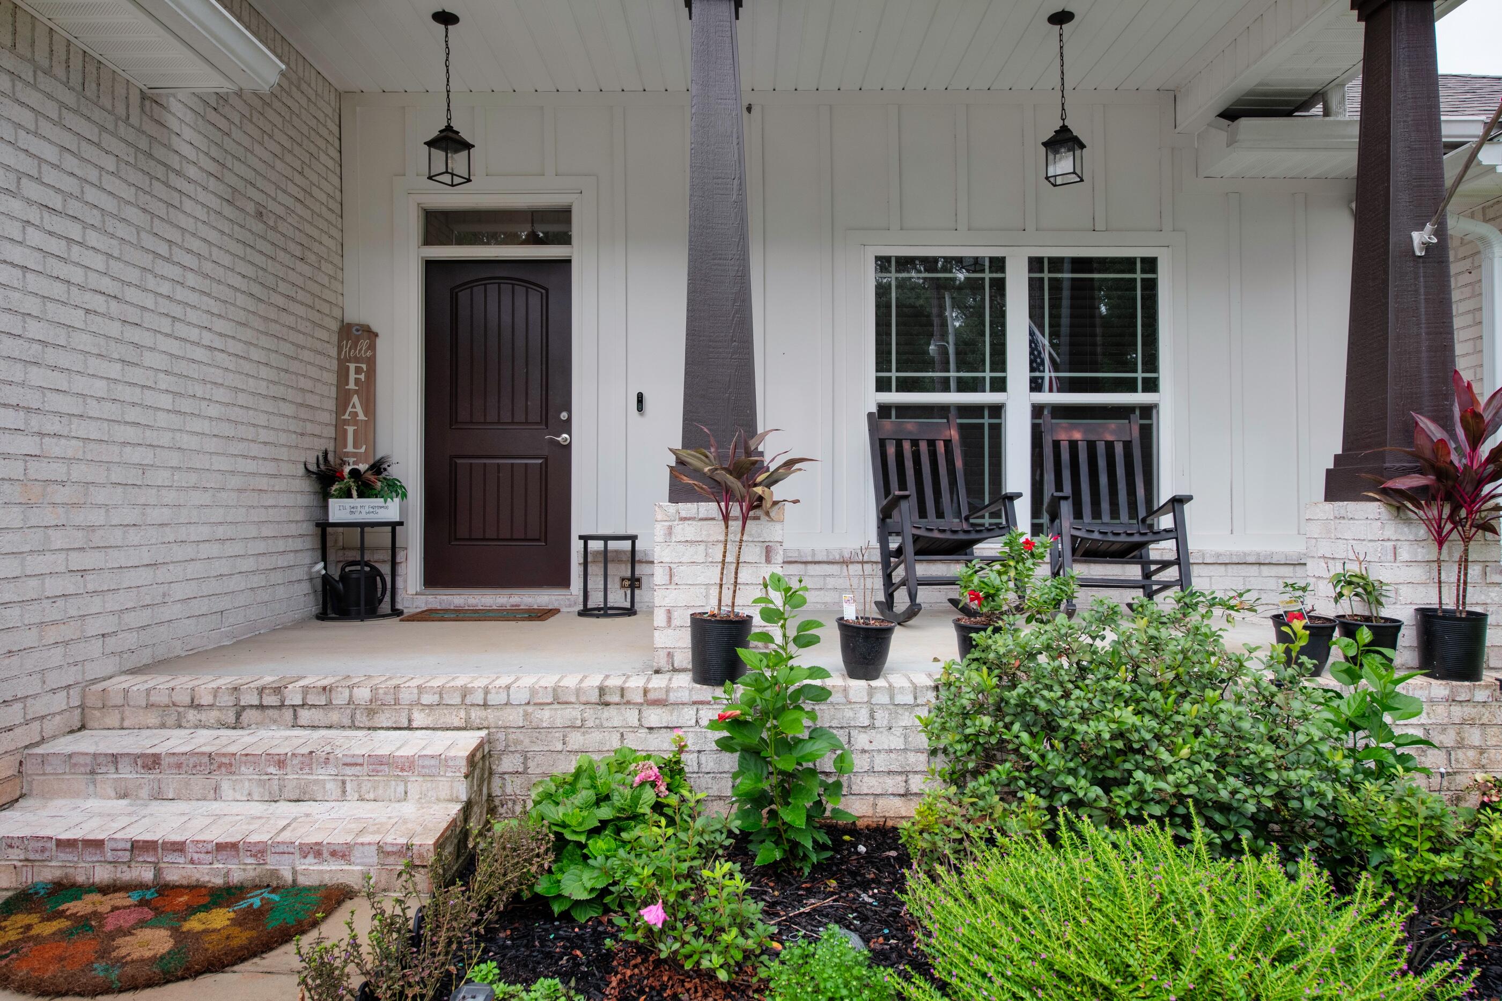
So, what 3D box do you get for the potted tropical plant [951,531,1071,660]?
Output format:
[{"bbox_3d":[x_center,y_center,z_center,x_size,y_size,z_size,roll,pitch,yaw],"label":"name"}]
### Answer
[{"bbox_3d":[0.986,0.386,3.457,0.430,0.540,0.400,0,-1,0],"label":"potted tropical plant"}]

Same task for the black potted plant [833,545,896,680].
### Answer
[{"bbox_3d":[0.431,0.412,3.446,0.225,0.490,0.225,0,-1,0],"label":"black potted plant"}]

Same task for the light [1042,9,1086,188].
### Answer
[{"bbox_3d":[1.612,-2.074,4.745,0.170,0.850,0.170,0,-1,35],"label":"light"}]

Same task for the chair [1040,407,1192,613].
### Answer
[{"bbox_3d":[1.940,0.085,4.950,0.680,1.160,0.840,0,0,9],"label":"chair"}]

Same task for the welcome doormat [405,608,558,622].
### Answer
[{"bbox_3d":[-1.539,0.662,5.304,0.790,0.017,0.450,0,-1,4],"label":"welcome doormat"}]

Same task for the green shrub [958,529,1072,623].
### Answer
[{"bbox_3d":[0.986,0.291,3.457,0.430,0.350,0.380,0,-1,0],"label":"green shrub"}]

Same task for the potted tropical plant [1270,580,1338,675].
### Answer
[{"bbox_3d":[2.140,0.490,3.550,0.232,0.360,0.232,0,0,0],"label":"potted tropical plant"}]

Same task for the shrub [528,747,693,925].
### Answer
[{"bbox_3d":[-0.403,0.906,2.631,0.470,0.440,0.480,0,-1,0],"label":"shrub"}]

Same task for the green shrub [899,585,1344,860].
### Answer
[{"bbox_3d":[1.166,0.695,2.813,1.330,0.840,0.920,0,-1,0],"label":"green shrub"}]

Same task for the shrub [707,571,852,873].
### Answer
[{"bbox_3d":[0.092,0.679,2.814,0.455,0.895,0.440,0,-1,0],"label":"shrub"}]

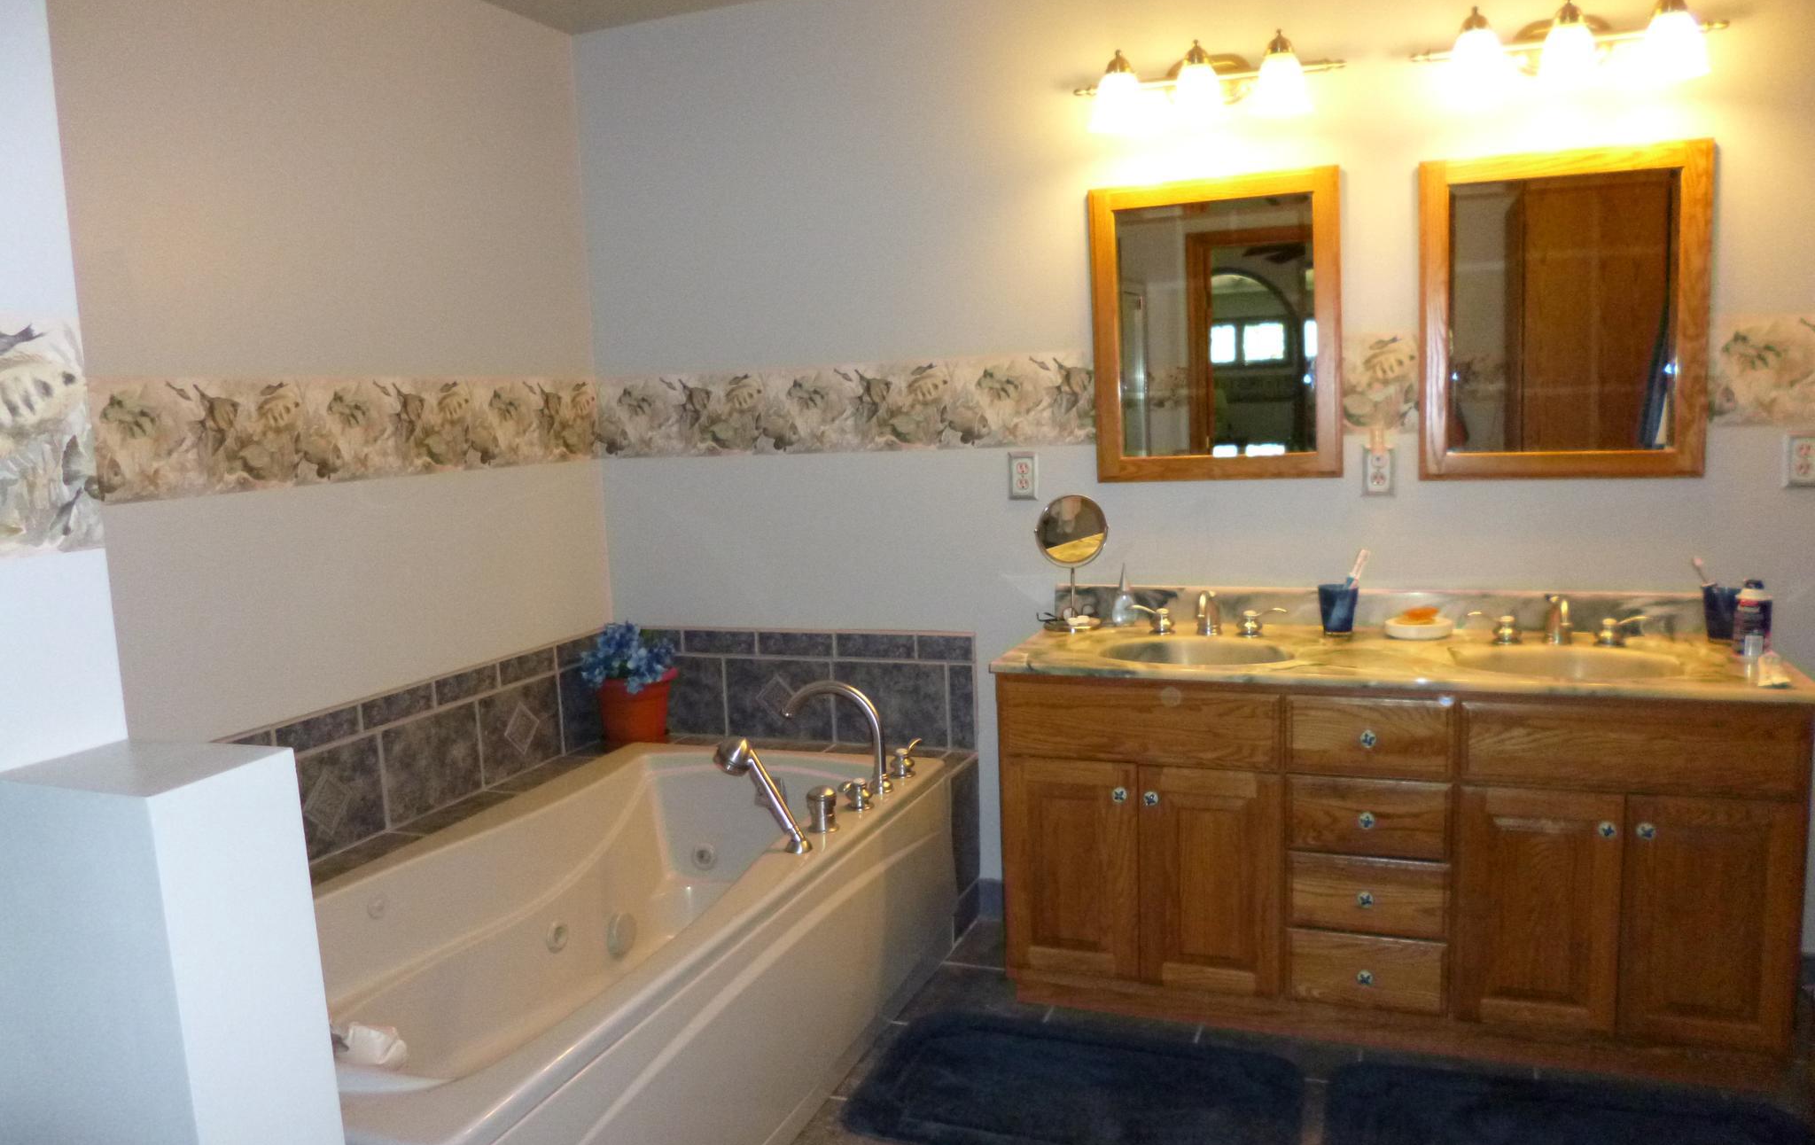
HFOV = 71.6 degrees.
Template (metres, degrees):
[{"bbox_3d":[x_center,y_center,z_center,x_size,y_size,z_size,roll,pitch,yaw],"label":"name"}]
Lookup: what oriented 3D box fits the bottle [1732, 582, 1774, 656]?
[{"bbox_3d":[1.616,0.086,2.401,0.062,0.138,0.060,4,10,42],"label":"bottle"}]

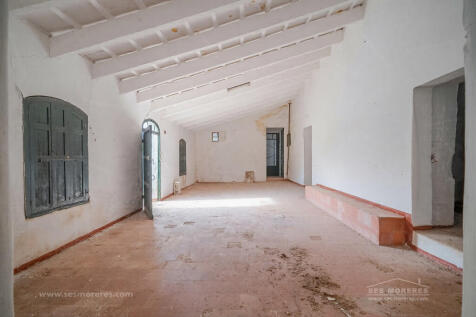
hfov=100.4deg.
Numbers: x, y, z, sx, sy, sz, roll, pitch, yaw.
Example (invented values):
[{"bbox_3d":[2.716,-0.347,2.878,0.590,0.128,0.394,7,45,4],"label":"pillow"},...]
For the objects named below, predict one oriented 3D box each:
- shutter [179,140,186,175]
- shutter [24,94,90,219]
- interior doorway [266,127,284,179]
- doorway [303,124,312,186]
[{"bbox_3d":[-2.140,-0.045,7.680,0.100,1.430,0.880,0,0,2],"label":"shutter"},{"bbox_3d":[-2.290,-0.057,2.590,0.080,1.430,0.880,0,0,2],"label":"shutter"},{"bbox_3d":[1.910,-0.270,10.050,0.890,2.440,0.200,0,0,2],"label":"interior doorway"},{"bbox_3d":[2.560,-0.010,7.000,0.200,2.200,0.880,0,0,2],"label":"doorway"}]

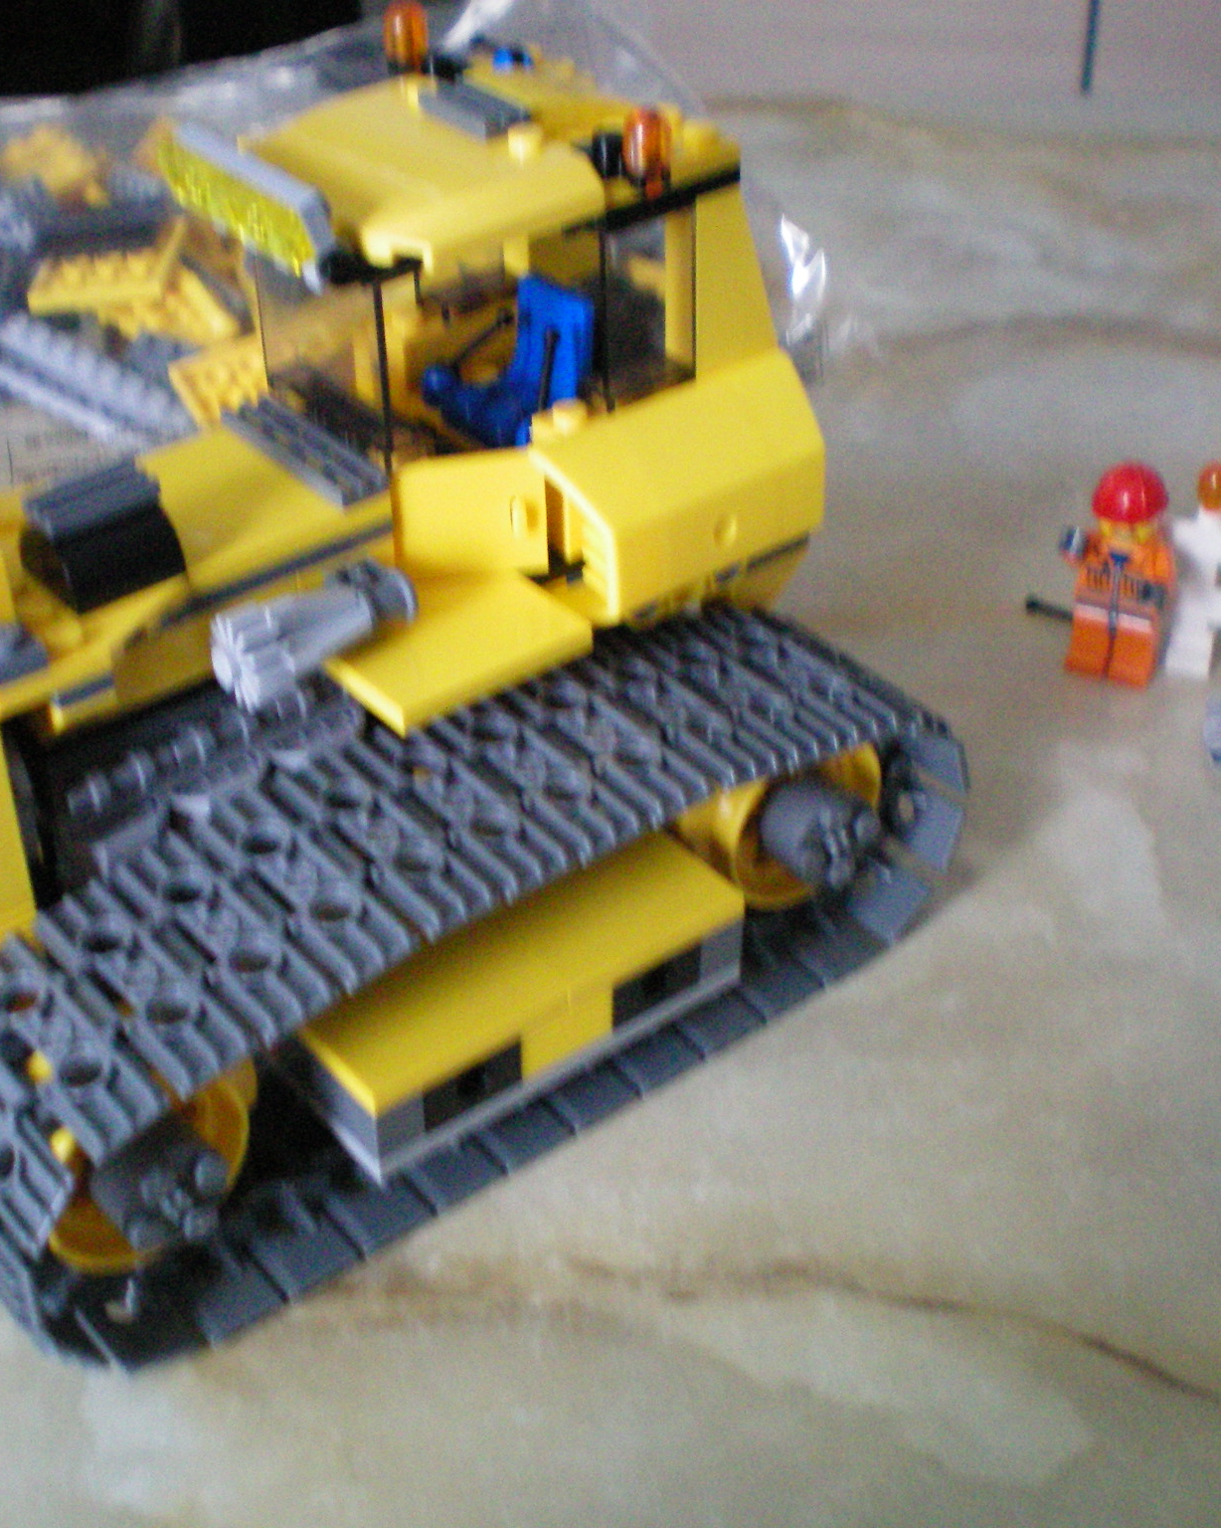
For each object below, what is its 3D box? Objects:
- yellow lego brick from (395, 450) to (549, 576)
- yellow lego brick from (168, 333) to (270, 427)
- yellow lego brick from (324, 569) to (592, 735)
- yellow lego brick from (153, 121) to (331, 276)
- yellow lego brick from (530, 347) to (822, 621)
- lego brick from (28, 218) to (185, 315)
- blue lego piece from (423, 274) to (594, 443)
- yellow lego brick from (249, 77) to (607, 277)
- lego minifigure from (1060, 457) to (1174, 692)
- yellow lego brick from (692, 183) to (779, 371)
[{"bbox_3d":[-0.021,-0.037,0.321,0.024,0.019,0.006,2,36,5],"label":"yellow lego brick"},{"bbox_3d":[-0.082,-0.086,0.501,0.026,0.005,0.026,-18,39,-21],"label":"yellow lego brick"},{"bbox_3d":[-0.021,-0.016,0.315,0.032,0.004,0.018,-26,43,-29],"label":"yellow lego brick"},{"bbox_3d":[-0.048,-0.074,0.293,0.006,0.011,0.032,-34,46,-21],"label":"yellow lego brick"},{"bbox_3d":[0.012,-0.041,0.324,0.045,0.021,0.018,-26,42,-29],"label":"yellow lego brick"},{"bbox_3d":[-0.122,-0.120,0.539,0.032,0.006,0.028,-5,30,15],"label":"lego brick"},{"bbox_3d":[-0.015,-0.061,0.334,0.021,0.019,0.017,-26,43,-29],"label":"blue lego piece"},{"bbox_3d":[-0.026,-0.083,0.308,0.039,0.012,0.032,-26,43,-29],"label":"yellow lego brick"},{"bbox_3d":[0.092,-0.034,0.404,0.021,0.041,0.013,14,39,20],"label":"lego minifigure"},{"bbox_3d":[0.016,-0.072,0.325,0.016,0.029,0.008,-26,42,-29],"label":"yellow lego brick"}]

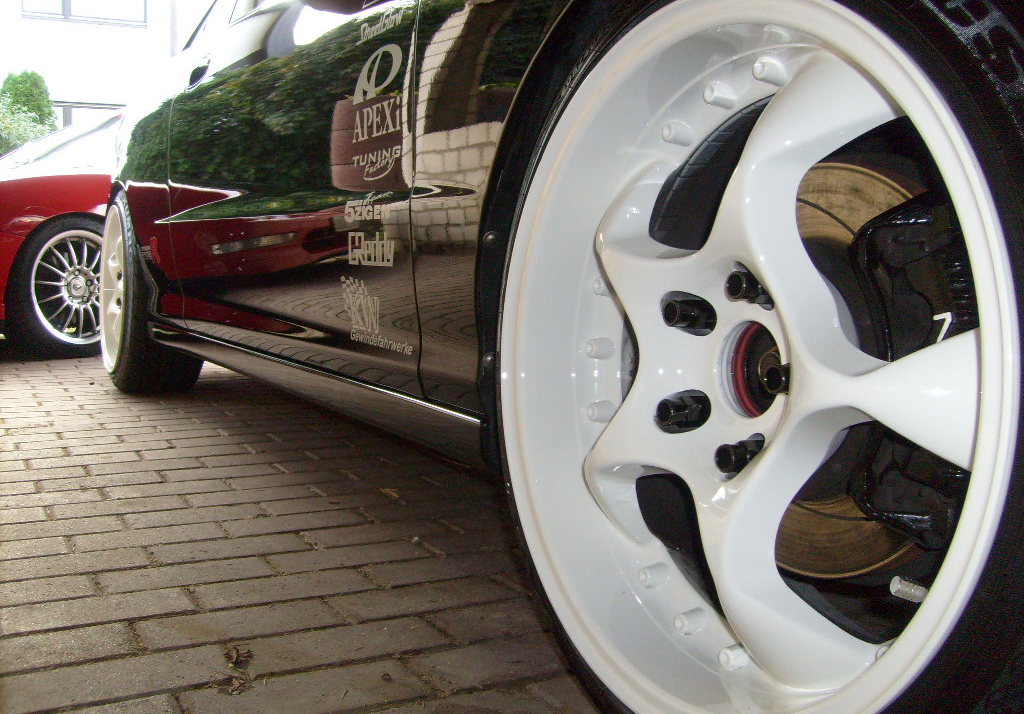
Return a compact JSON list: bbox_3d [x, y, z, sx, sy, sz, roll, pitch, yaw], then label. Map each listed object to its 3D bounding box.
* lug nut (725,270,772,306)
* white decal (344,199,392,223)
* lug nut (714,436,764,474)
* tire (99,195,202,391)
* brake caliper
[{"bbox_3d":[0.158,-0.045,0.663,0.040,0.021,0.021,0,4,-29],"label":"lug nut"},{"bbox_3d":[-0.168,-0.170,1.199,0.002,0.025,0.147,-3,6,-28],"label":"white decal"},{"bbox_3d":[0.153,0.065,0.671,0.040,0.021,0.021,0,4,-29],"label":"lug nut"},{"bbox_3d":[-1.023,-0.187,2.948,0.215,0.585,0.585,0,5,-29],"label":"tire"},{"bbox_3d":[0.273,0.006,0.615,0.115,0.207,0.107,0,0,-29],"label":"brake caliper"}]

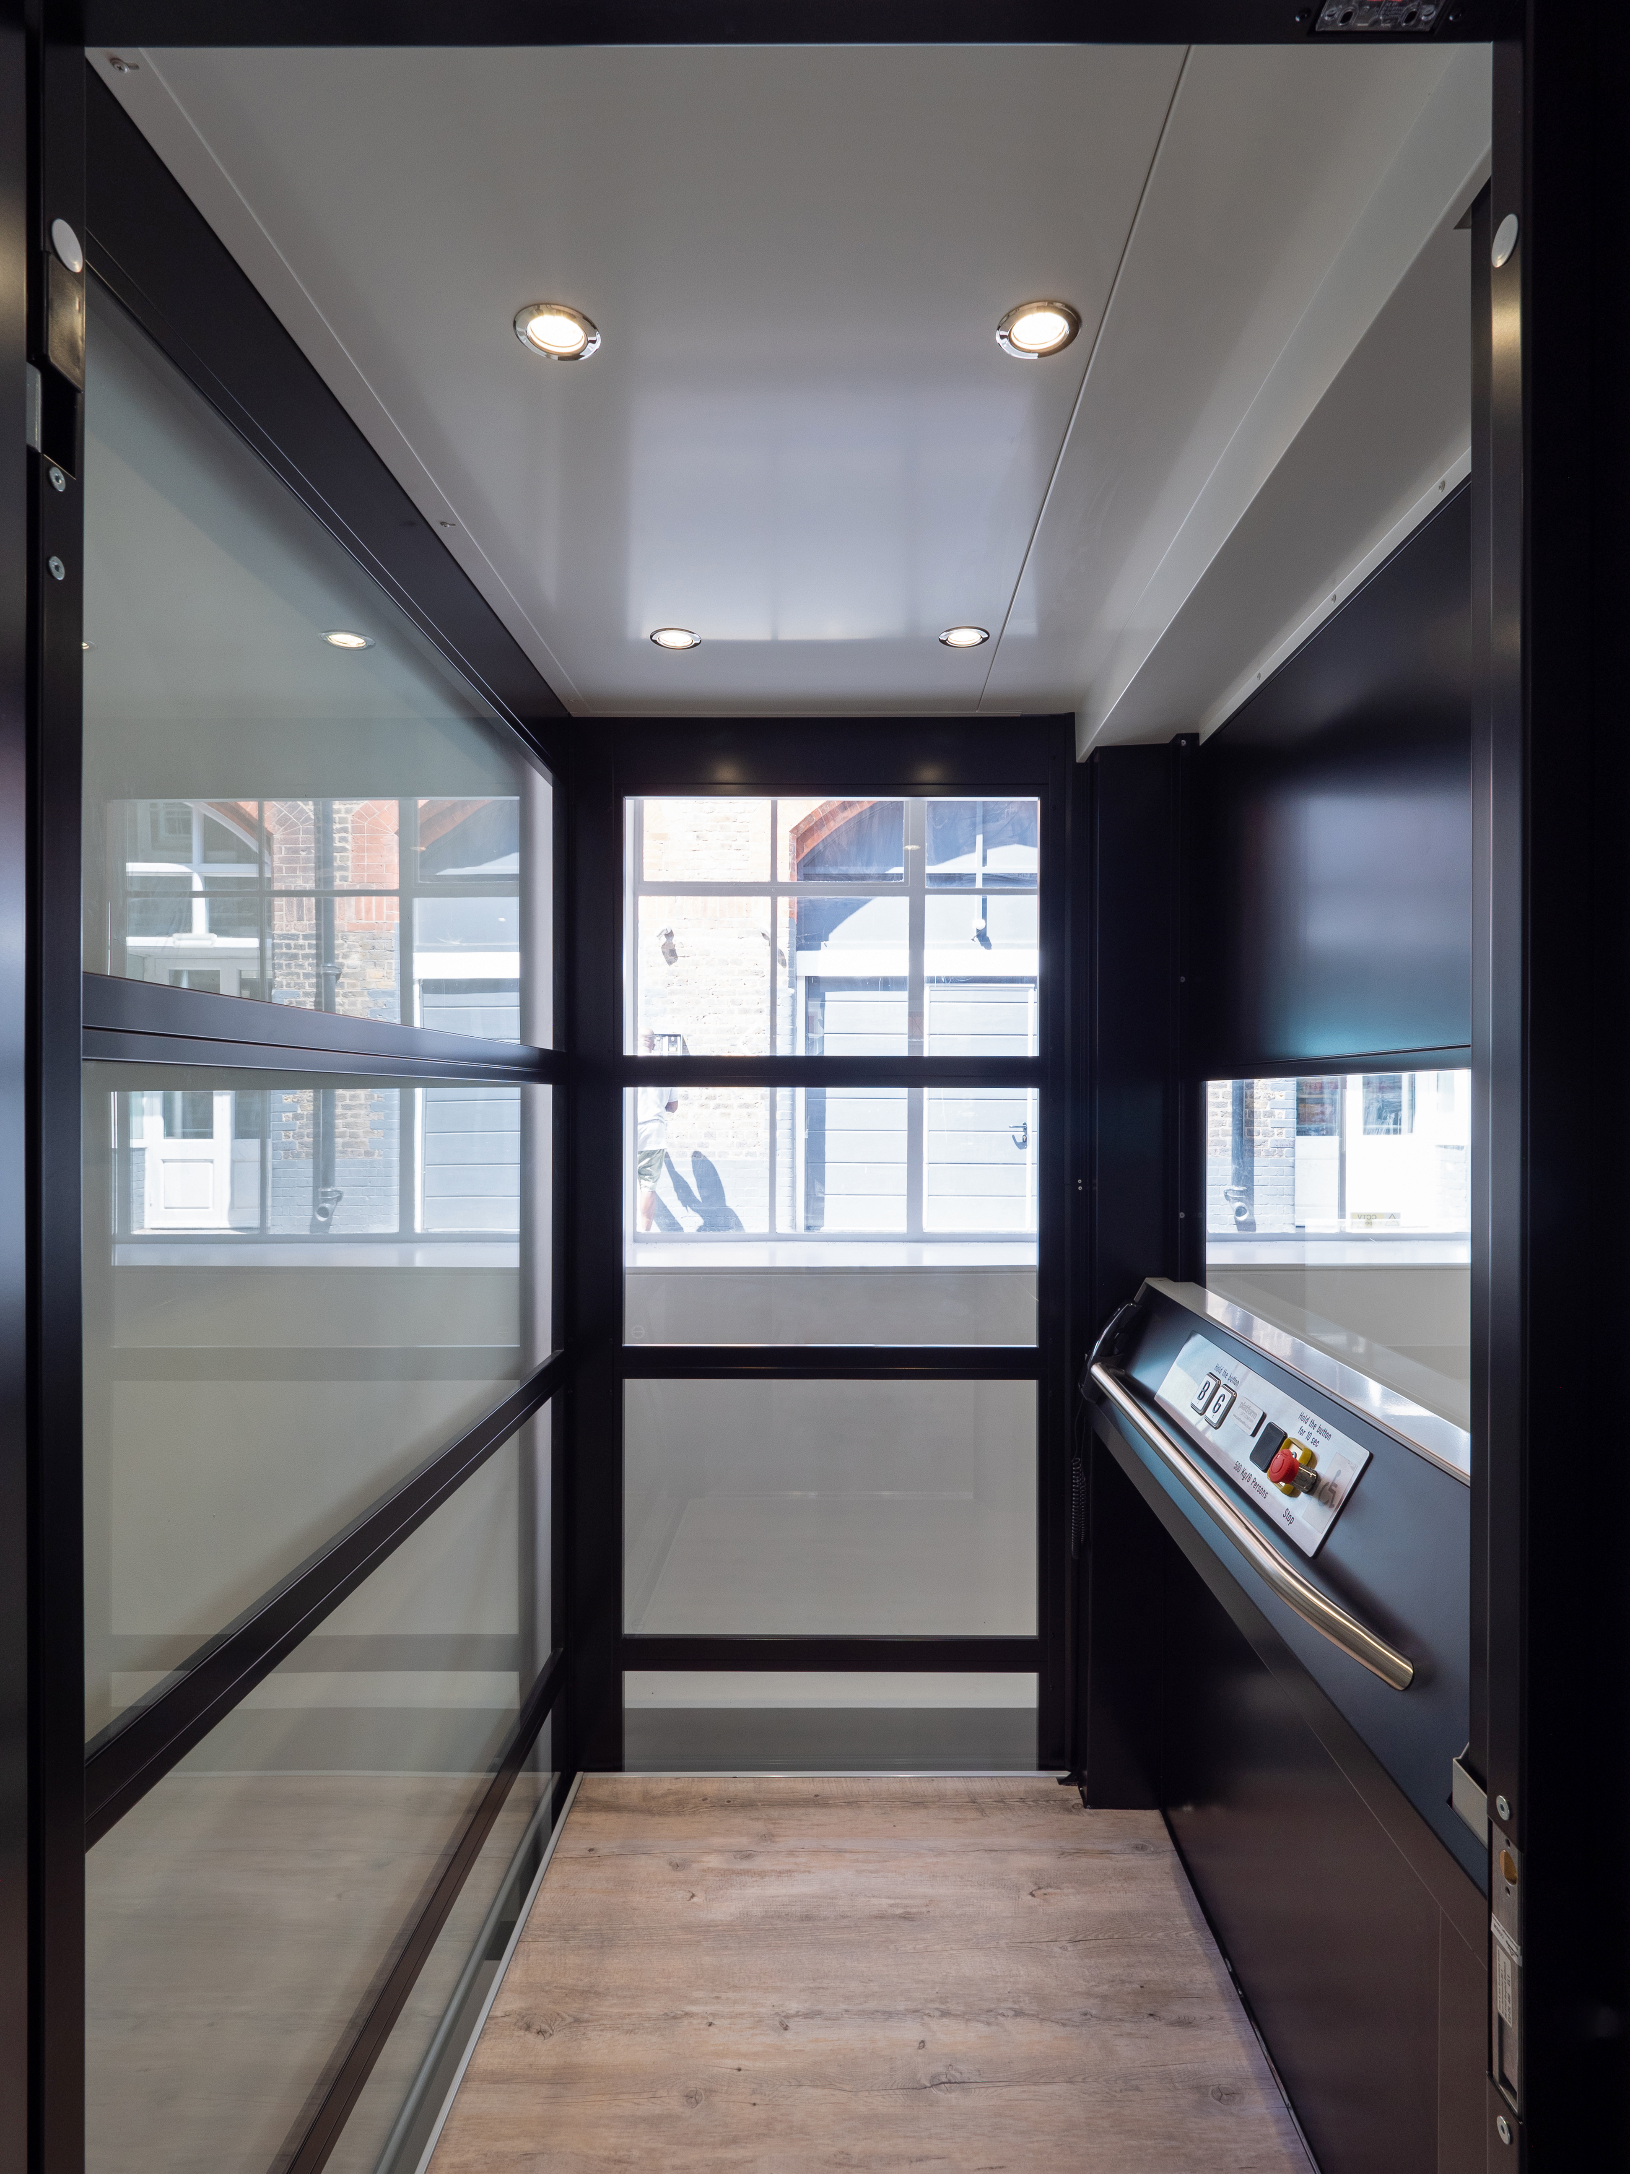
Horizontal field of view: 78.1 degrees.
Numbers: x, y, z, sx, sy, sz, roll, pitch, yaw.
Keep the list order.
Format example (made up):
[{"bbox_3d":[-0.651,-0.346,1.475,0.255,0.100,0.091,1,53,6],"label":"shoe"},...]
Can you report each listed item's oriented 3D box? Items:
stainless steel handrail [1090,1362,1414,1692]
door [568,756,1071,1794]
[{"bbox_3d":[0.490,0.487,1.320,0.095,0.065,0.940,0,0,2],"label":"stainless steel handrail"},{"bbox_3d":[0.009,0.321,2.010,1.010,2.080,0.060,0,0,0],"label":"door"}]

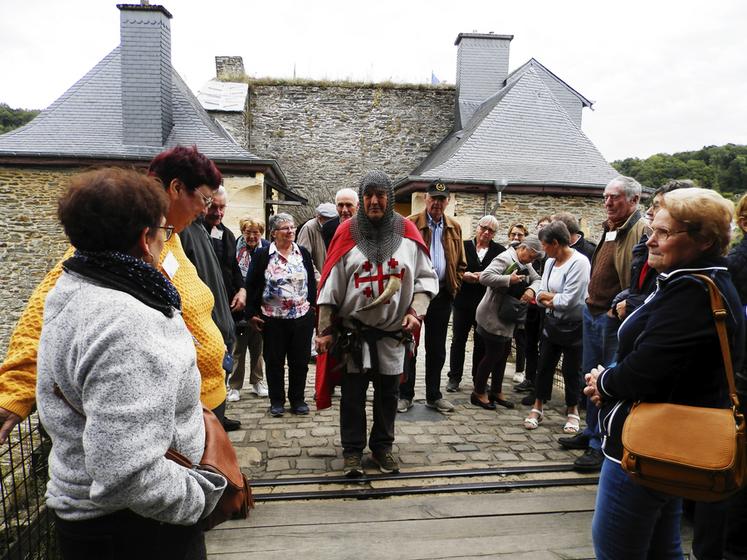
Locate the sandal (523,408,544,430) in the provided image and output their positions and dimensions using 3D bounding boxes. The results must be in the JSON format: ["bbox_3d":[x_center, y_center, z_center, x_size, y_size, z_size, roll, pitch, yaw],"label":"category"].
[{"bbox_3d":[1.238,1.068,4.155,0.095,0.100,0.245,4,6,37],"label":"sandal"}]

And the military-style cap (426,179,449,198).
[{"bbox_3d":[0.518,-0.729,4.320,0.190,0.150,0.260,0,5,-5],"label":"military-style cap"}]

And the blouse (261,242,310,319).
[{"bbox_3d":[-0.717,0.004,4.420,0.460,0.620,0.300,0,5,-12],"label":"blouse"}]

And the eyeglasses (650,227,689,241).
[{"bbox_3d":[0.880,-0.137,1.526,0.140,0.042,0.137,-6,5,3],"label":"eyeglasses"}]

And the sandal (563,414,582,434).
[{"bbox_3d":[1.523,1.076,4.112,0.098,0.090,0.245,3,6,25],"label":"sandal"}]

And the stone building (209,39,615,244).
[{"bbox_3d":[0.589,-3.018,12.785,9.800,6.700,6.500,0,5,-6],"label":"stone building"}]

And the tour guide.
[{"bbox_3d":[0.012,0.262,3.309,0.740,1.810,0.460,1,5,0],"label":"tour guide"}]

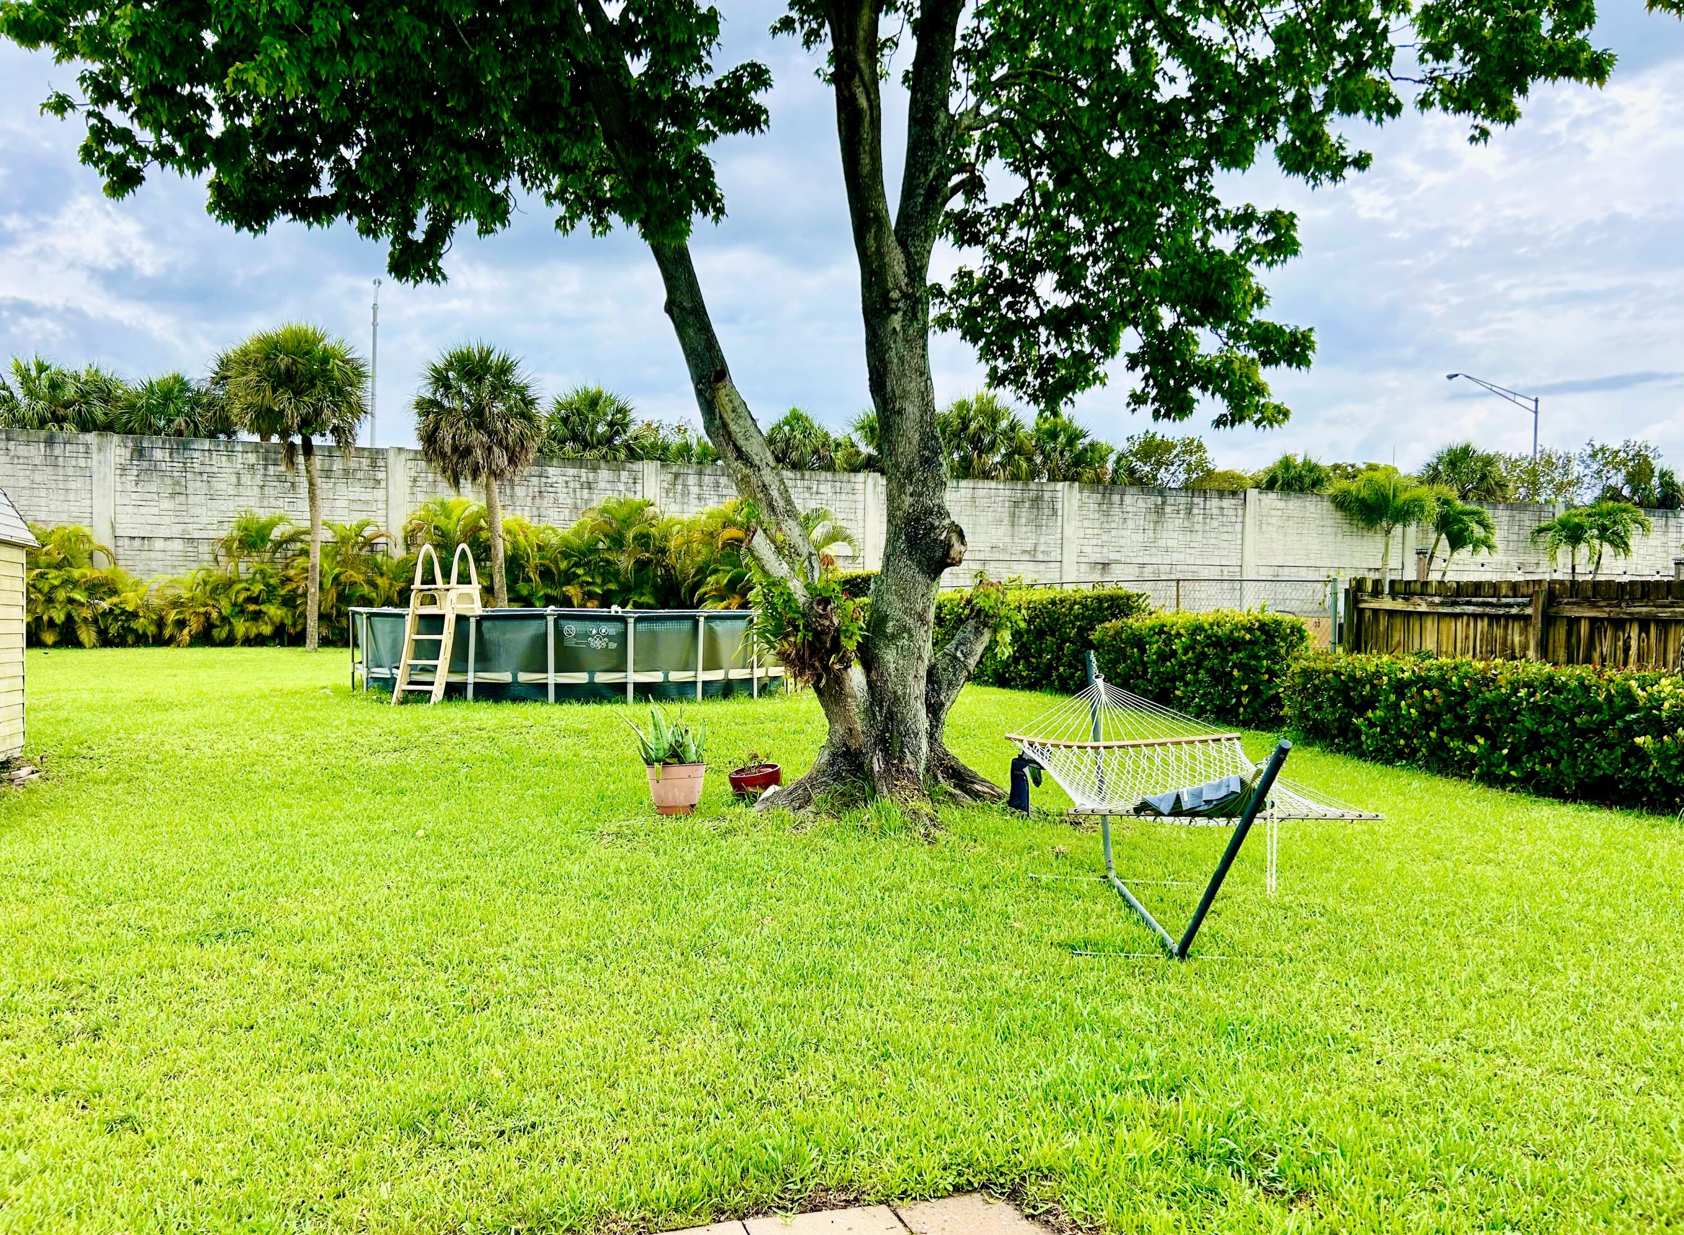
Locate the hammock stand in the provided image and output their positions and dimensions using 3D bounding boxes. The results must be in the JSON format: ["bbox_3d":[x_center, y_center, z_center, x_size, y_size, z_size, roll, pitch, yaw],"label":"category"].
[{"bbox_3d":[1.573,0.911,6.312,1.380,1.180,3.750,0,1,1],"label":"hammock stand"}]

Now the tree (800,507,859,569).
[{"bbox_3d":[-0.532,-0.966,33.000,2.000,3.869,2.000,1,1,0],"label":"tree"}]

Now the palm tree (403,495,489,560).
[{"bbox_3d":[-9.722,-1.086,31.000,2.300,3.858,2.300,1,1,0],"label":"palm tree"}]

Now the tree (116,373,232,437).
[{"bbox_3d":[-19.570,-3.268,37.000,3.500,7.819,3.500,1,1,0],"label":"tree"}]

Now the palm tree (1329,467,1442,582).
[{"bbox_3d":[12.014,-1.036,28.000,2.500,4.597,2.400,1,1,0],"label":"palm tree"}]

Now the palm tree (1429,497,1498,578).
[{"bbox_3d":[13.606,-0.705,27.992,1.900,3.900,1.900,1,1,19],"label":"palm tree"}]

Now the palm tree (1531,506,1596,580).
[{"bbox_3d":[15.432,-0.527,27.000,1.500,3.692,1.500,1,1,0],"label":"palm tree"}]

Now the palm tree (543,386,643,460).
[{"bbox_3d":[-7.884,-3.293,40.000,3.300,8.100,3.300,1,1,0],"label":"palm tree"}]

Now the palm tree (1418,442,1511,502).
[{"bbox_3d":[23.022,-2.627,46.967,3.400,7.700,3.400,1,1,19],"label":"palm tree"}]

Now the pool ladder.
[{"bbox_3d":[-5.251,0.070,16.753,0.680,2.070,1.250,1,1,22],"label":"pool ladder"}]

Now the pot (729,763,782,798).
[{"bbox_3d":[-0.633,1.212,9.400,0.385,0.170,0.385,-12,4,0],"label":"pot"}]

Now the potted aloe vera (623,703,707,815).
[{"bbox_3d":[-1.264,1.027,9.100,0.570,0.790,0.550,0,1,0],"label":"potted aloe vera"}]

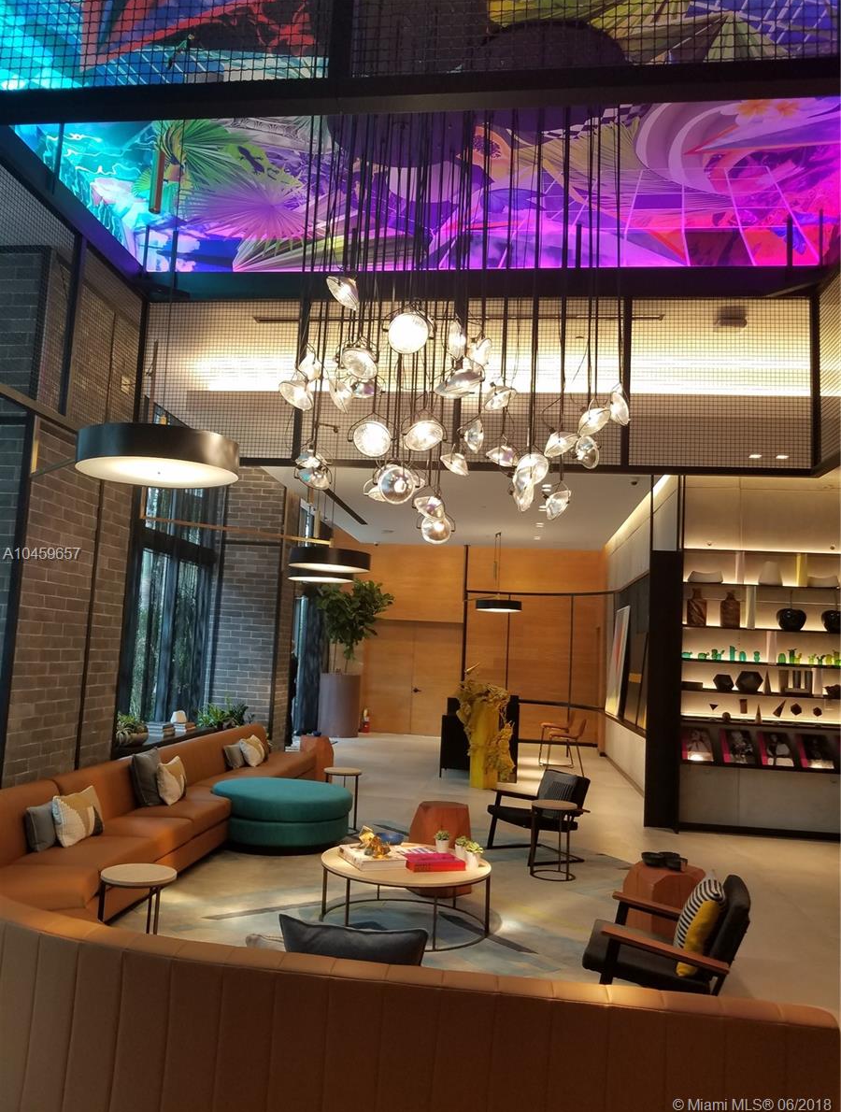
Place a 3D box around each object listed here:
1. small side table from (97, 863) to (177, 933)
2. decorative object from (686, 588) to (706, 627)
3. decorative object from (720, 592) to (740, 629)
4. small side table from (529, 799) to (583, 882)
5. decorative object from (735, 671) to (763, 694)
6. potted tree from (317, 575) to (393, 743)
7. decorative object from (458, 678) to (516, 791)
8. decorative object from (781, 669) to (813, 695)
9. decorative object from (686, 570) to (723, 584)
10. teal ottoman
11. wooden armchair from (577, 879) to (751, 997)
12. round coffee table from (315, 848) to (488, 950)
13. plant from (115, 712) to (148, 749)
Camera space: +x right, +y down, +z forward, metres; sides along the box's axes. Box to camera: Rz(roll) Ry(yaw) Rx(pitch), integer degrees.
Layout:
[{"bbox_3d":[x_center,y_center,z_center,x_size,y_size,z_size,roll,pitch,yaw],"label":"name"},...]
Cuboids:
[{"bbox_3d":[-1.452,1.885,4.252,0.397,0.560,0.397,3,-7,0],"label":"small side table"},{"bbox_3d":[3.101,0.580,9.434,0.225,0.438,0.203,2,-7,7],"label":"decorative object"},{"bbox_3d":[3.408,0.599,9.270,0.220,0.396,0.200,2,-7,6],"label":"decorative object"},{"bbox_3d":[1.092,2.320,6.882,0.375,0.567,0.375,2,-7,6],"label":"small side table"},{"bbox_3d":[3.399,1.302,8.709,0.280,0.232,0.260,2,-7,6],"label":"decorative object"},{"bbox_3d":[-1.352,2.027,17.094,1.526,3.229,1.374,2,-7,7],"label":"potted tree"},{"bbox_3d":[0.875,2.330,11.321,0.741,1.469,0.590,2,-7,7],"label":"decorative object"},{"bbox_3d":[4.064,1.374,9.106,0.345,0.270,0.130,2,-7,6],"label":"decorative object"},{"bbox_3d":[3.204,0.237,9.464,0.406,0.152,0.203,2,-7,7],"label":"decorative object"},{"bbox_3d":[-1.255,2.343,7.618,1.250,0.470,1.250,2,-7,6],"label":"teal ottoman"},{"bbox_3d":[1.177,1.911,4.049,0.748,0.702,0.682,1,-7,16],"label":"wooden armchair"},{"bbox_3d":[-0.104,2.162,5.400,1.058,0.397,1.058,3,-7,0],"label":"round coffee table"},{"bbox_3d":[-2.778,1.677,8.104,0.316,0.356,0.316,2,-7,7],"label":"plant"}]

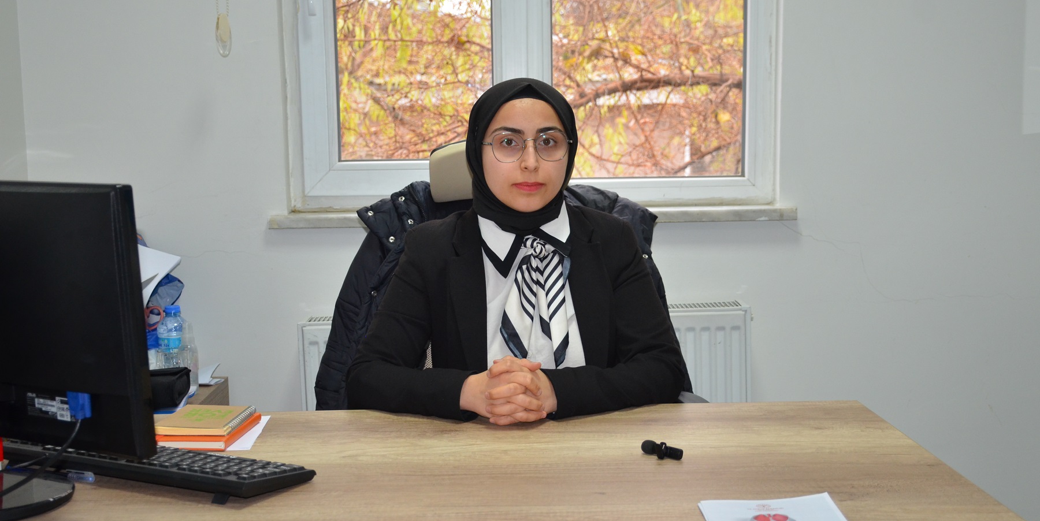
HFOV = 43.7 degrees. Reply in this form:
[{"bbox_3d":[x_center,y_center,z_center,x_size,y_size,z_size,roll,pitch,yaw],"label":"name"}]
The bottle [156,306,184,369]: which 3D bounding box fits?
[{"bbox_3d":[-0.661,0.170,2.480,0.061,0.170,0.061,-1,9,-1],"label":"bottle"}]

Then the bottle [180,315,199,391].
[{"bbox_3d":[-0.620,0.180,2.430,0.043,0.146,0.043,-1,9,-1],"label":"bottle"}]

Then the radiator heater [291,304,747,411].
[{"bbox_3d":[0.019,0.410,2.957,1.000,0.600,0.100,-2,9,-1],"label":"radiator heater"}]

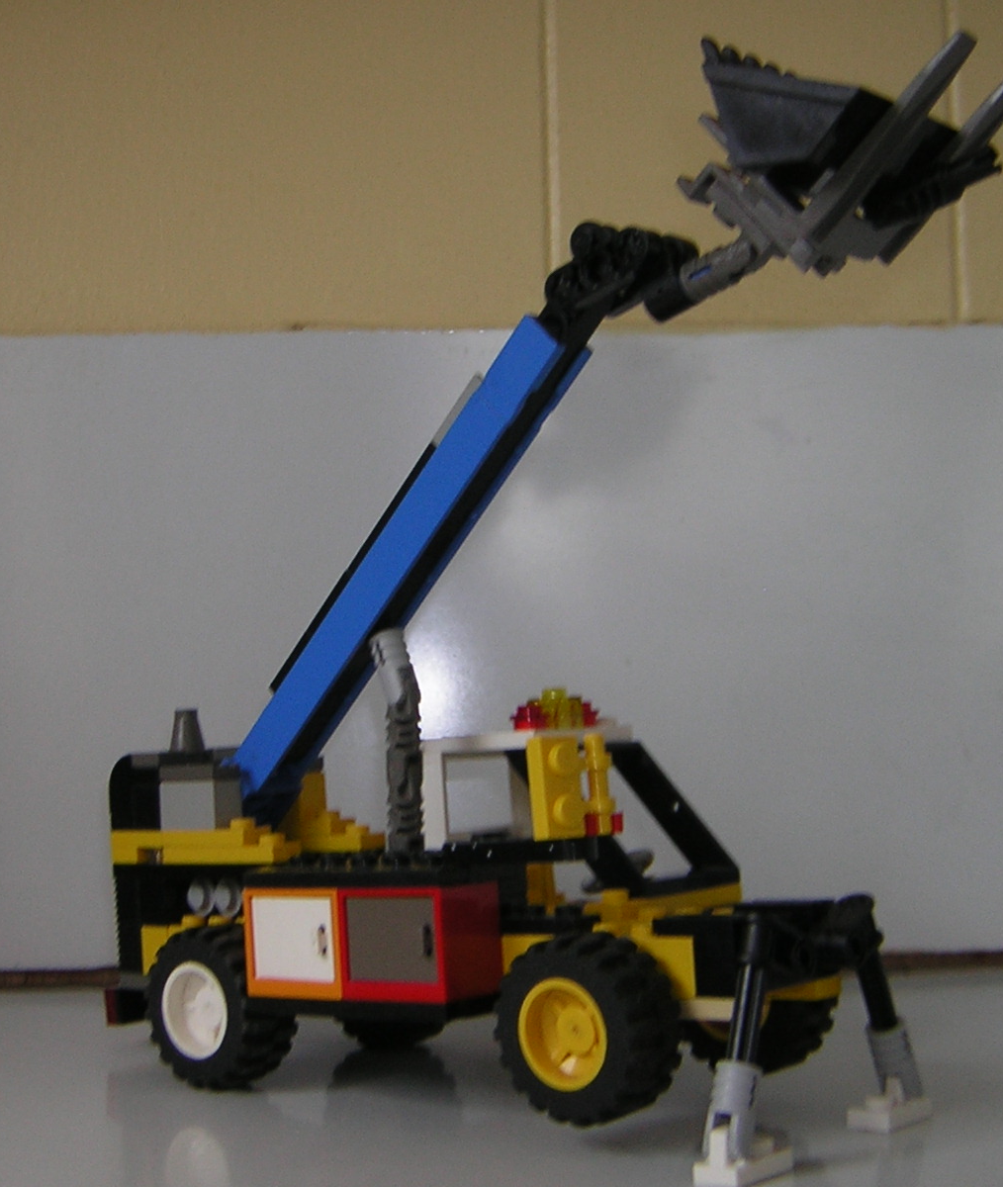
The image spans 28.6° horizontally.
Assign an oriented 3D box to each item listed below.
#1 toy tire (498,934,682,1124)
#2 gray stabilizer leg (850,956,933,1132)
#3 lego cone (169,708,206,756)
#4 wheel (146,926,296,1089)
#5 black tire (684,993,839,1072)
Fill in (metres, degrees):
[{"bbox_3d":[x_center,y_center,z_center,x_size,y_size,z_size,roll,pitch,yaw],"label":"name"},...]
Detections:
[{"bbox_3d":[0.014,0.072,0.324,0.030,0.030,0.014,-3,-3,39],"label":"toy tire"},{"bbox_3d":[0.067,0.076,0.338,0.008,0.029,0.017,-3,-3,39],"label":"gray stabilizer leg"},{"bbox_3d":[-0.065,0.028,0.405,0.008,0.010,0.008,-1,-3,0],"label":"lego cone"},{"bbox_3d":[-0.054,0.080,0.379,0.030,0.030,0.014,-3,-3,39],"label":"wheel"},{"bbox_3d":[0.046,0.073,0.363,0.030,0.030,0.014,-3,-3,39],"label":"black tire"}]

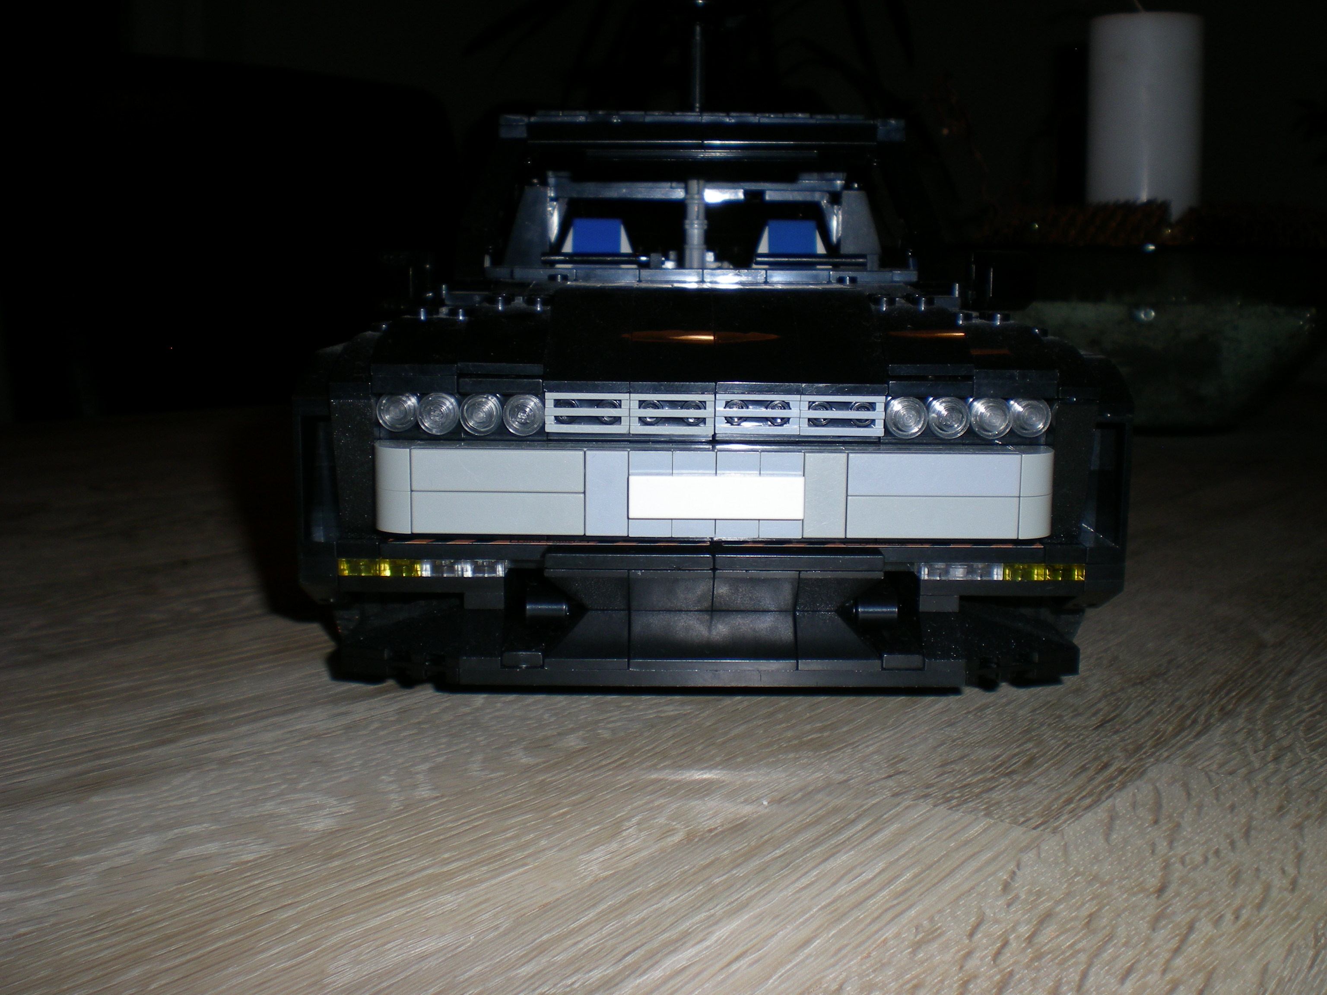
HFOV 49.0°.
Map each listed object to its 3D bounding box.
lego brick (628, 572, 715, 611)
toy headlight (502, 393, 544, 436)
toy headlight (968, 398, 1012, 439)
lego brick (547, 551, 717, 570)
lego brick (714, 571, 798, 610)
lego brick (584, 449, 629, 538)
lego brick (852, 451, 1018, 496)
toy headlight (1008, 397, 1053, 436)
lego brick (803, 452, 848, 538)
[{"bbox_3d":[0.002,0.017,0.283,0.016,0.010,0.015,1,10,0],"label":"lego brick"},{"bbox_3d":[-0.026,-0.016,0.275,0.008,0.008,0.005,1,9,0],"label":"toy headlight"},{"bbox_3d":[0.062,-0.015,0.276,0.008,0.008,0.005,1,9,0],"label":"toy headlight"},{"bbox_3d":[-0.006,0.011,0.281,0.032,0.003,0.009,1,9,0],"label":"lego brick"},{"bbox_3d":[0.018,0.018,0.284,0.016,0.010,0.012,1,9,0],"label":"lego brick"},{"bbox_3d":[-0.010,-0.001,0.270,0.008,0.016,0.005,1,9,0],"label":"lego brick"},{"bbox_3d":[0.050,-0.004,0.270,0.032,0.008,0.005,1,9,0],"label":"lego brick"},{"bbox_3d":[0.069,-0.015,0.278,0.008,0.008,0.005,1,9,0],"label":"toy headlight"},{"bbox_3d":[0.030,-0.001,0.269,0.008,0.016,0.003,1,10,0],"label":"lego brick"}]

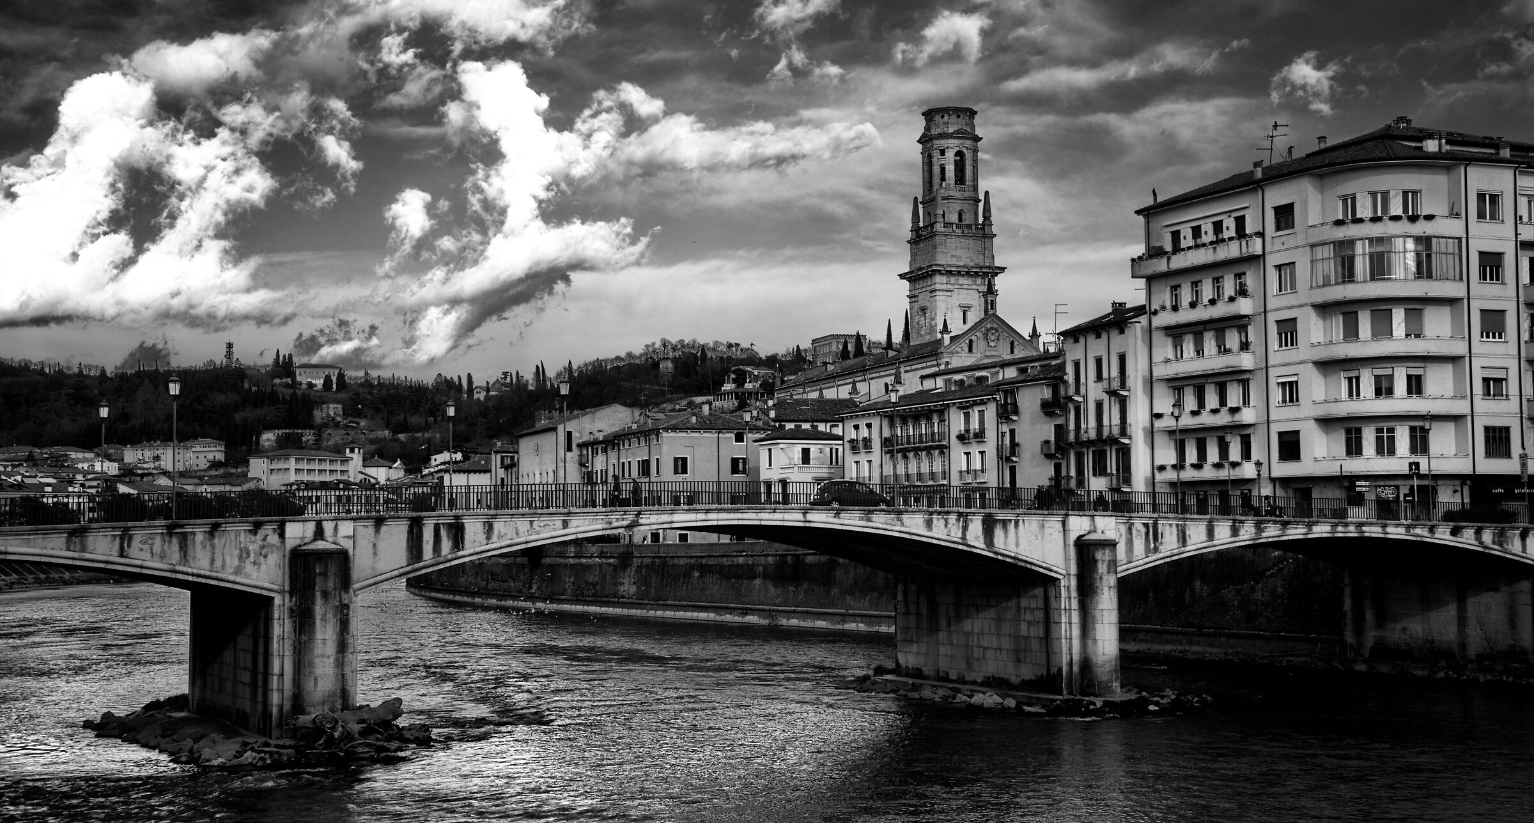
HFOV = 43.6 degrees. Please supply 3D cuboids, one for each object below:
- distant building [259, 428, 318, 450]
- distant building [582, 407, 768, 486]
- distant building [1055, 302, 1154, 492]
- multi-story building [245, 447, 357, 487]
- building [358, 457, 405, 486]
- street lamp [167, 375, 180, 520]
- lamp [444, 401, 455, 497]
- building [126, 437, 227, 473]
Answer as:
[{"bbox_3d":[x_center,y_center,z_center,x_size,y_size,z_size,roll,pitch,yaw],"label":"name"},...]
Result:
[{"bbox_3d":[-180.935,11.138,725.897,22.500,9.018,11.000,0,-4,-14],"label":"distant building"},{"bbox_3d":[-10.297,8.050,211.742,12.300,14.815,30.000,1,-4,-20],"label":"distant building"},{"bbox_3d":[28.287,0.690,140.998,10.500,17.890,8.000,2,-4,-30],"label":"distant building"},{"bbox_3d":[-147.033,19.365,606.539,21.500,14.276,25.000,3,-5,-45],"label":"multi-story building"},{"bbox_3d":[-118.309,18.994,589.069,13.500,9.321,11.500,1,-4,-20],"label":"building"},{"bbox_3d":[-21.627,1.355,70.071,0.470,5.442,0.470,1,-4,-25],"label":"street lamp"},{"bbox_3d":[-14.550,2.189,88.461,0.470,5.442,0.470,1,-4,-25],"label":"lamp"},{"bbox_3d":[-243.549,18.263,787.602,41.000,14.152,16.000,0,-4,-12],"label":"building"}]

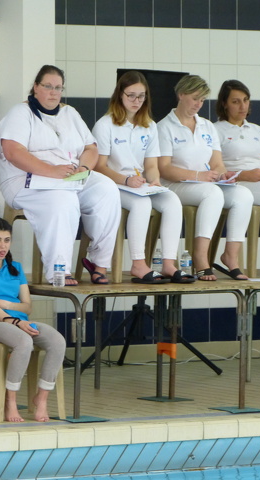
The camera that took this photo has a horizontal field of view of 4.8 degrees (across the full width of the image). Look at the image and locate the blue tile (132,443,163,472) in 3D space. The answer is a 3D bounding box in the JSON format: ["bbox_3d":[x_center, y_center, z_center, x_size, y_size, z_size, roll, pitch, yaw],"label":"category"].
[{"bbox_3d":[0.094,1.228,17.374,0.122,0.245,0.012,-1,47,-35],"label":"blue tile"}]

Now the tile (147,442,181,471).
[{"bbox_3d":[0.195,1.228,17.597,0.122,0.245,0.010,-1,46,-34],"label":"tile"}]

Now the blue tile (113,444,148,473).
[{"bbox_3d":[-0.011,1.231,17.456,0.122,0.245,0.010,-1,46,-34],"label":"blue tile"}]

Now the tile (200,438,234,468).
[{"bbox_3d":[0.505,1.224,17.808,0.122,0.245,0.010,-1,46,-34],"label":"tile"}]

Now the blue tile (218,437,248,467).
[{"bbox_3d":[0.602,1.221,17.730,0.122,0.245,0.012,-1,47,-35],"label":"blue tile"}]

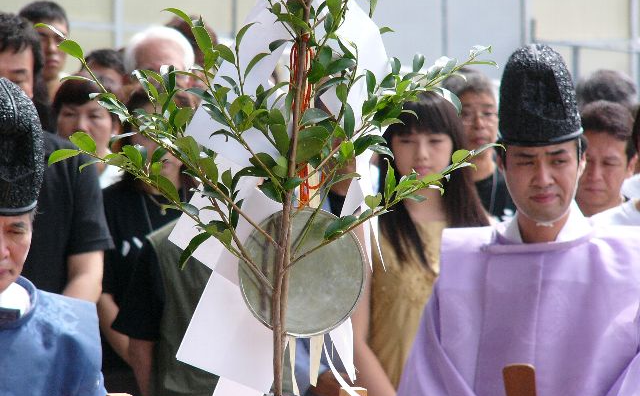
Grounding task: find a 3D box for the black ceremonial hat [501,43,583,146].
[{"bbox_3d":[0.439,-0.214,9.150,0.167,0.188,0.215,-2,9,1],"label":"black ceremonial hat"}]

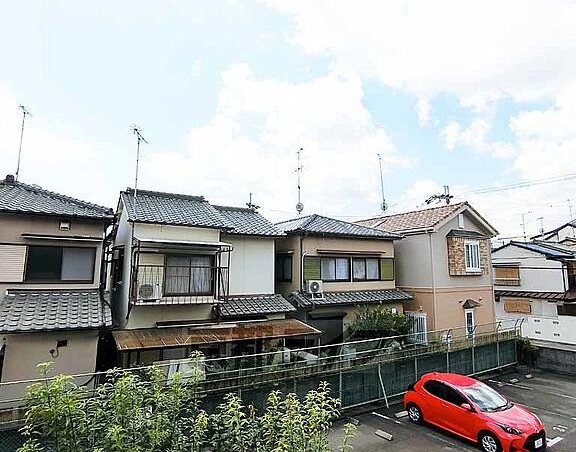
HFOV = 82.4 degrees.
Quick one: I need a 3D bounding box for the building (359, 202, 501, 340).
[{"bbox_3d":[7.150,3.132,21.442,6.100,7.800,9.800,5,-10,-31],"label":"building"}]

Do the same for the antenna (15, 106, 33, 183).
[{"bbox_3d":[-10.318,-3.158,12.840,0.450,2.994,0.950,2,-8,-11],"label":"antenna"}]

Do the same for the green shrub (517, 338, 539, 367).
[{"bbox_3d":[12.466,6.630,17.130,1.250,1.495,1.200,5,-10,-31],"label":"green shrub"}]

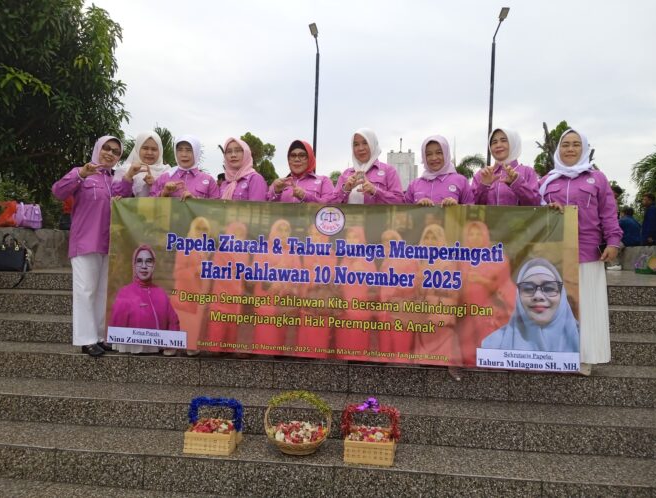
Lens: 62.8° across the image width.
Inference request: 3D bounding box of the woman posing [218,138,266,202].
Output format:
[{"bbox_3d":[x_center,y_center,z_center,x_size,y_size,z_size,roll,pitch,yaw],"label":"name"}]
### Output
[{"bbox_3d":[-0.589,-0.011,3.656,0.390,1.515,0.330,1,0,18],"label":"woman posing"}]

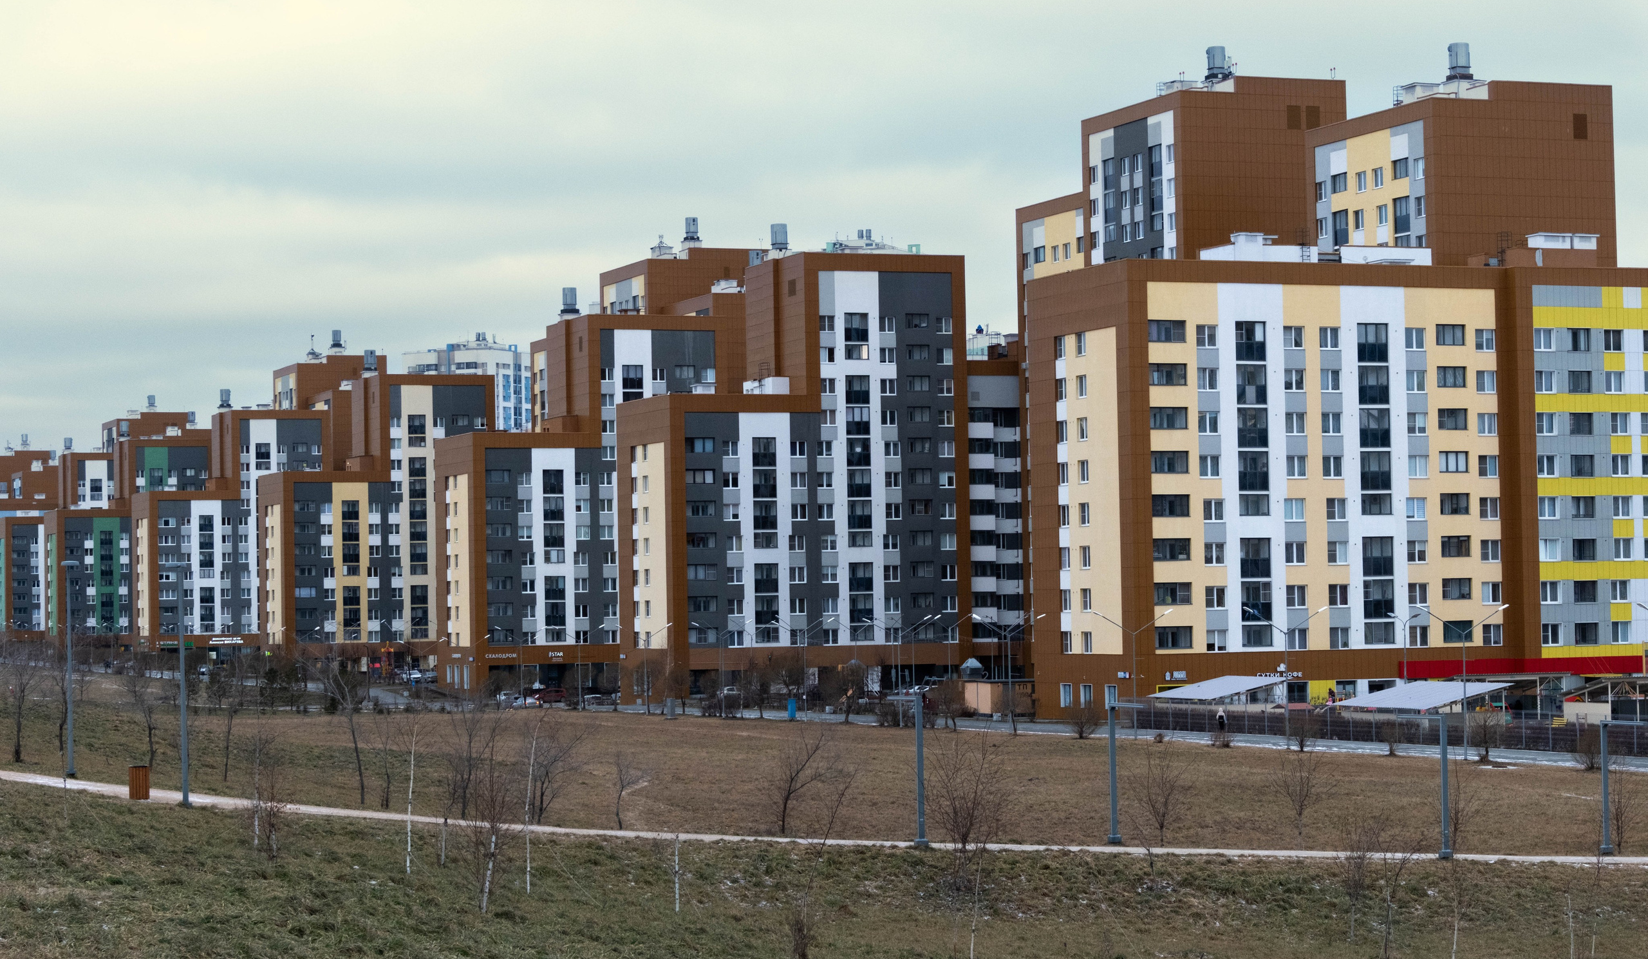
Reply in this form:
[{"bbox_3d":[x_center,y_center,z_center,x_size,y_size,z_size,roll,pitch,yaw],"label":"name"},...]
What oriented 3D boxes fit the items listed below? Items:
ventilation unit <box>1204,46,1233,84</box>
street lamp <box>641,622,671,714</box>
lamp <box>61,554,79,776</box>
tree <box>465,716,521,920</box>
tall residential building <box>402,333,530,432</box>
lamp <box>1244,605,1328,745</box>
[{"bbox_3d":[35.839,-37.672,312.000,2.200,3.250,2.000,-1,-2,0],"label":"ventilation unit"},{"bbox_3d":[-14.788,15.645,285.156,4.900,7.700,0.500,0,-3,-23],"label":"street lamp"},{"bbox_3d":[-20.659,5.172,94.120,0.500,5.937,0.500,-1,-2,0],"label":"lamp"},{"bbox_3d":[-5.031,5.115,52.000,0.850,2.943,0.850,-1,-2,0],"label":"tree"},{"bbox_3d":[-96.793,4.230,961.836,32.000,88.000,32.000,-2,-3,25],"label":"tall residential building"},{"bbox_3d":[25.552,10.871,189.158,5.200,7.800,0.500,0,-3,-23],"label":"lamp"}]

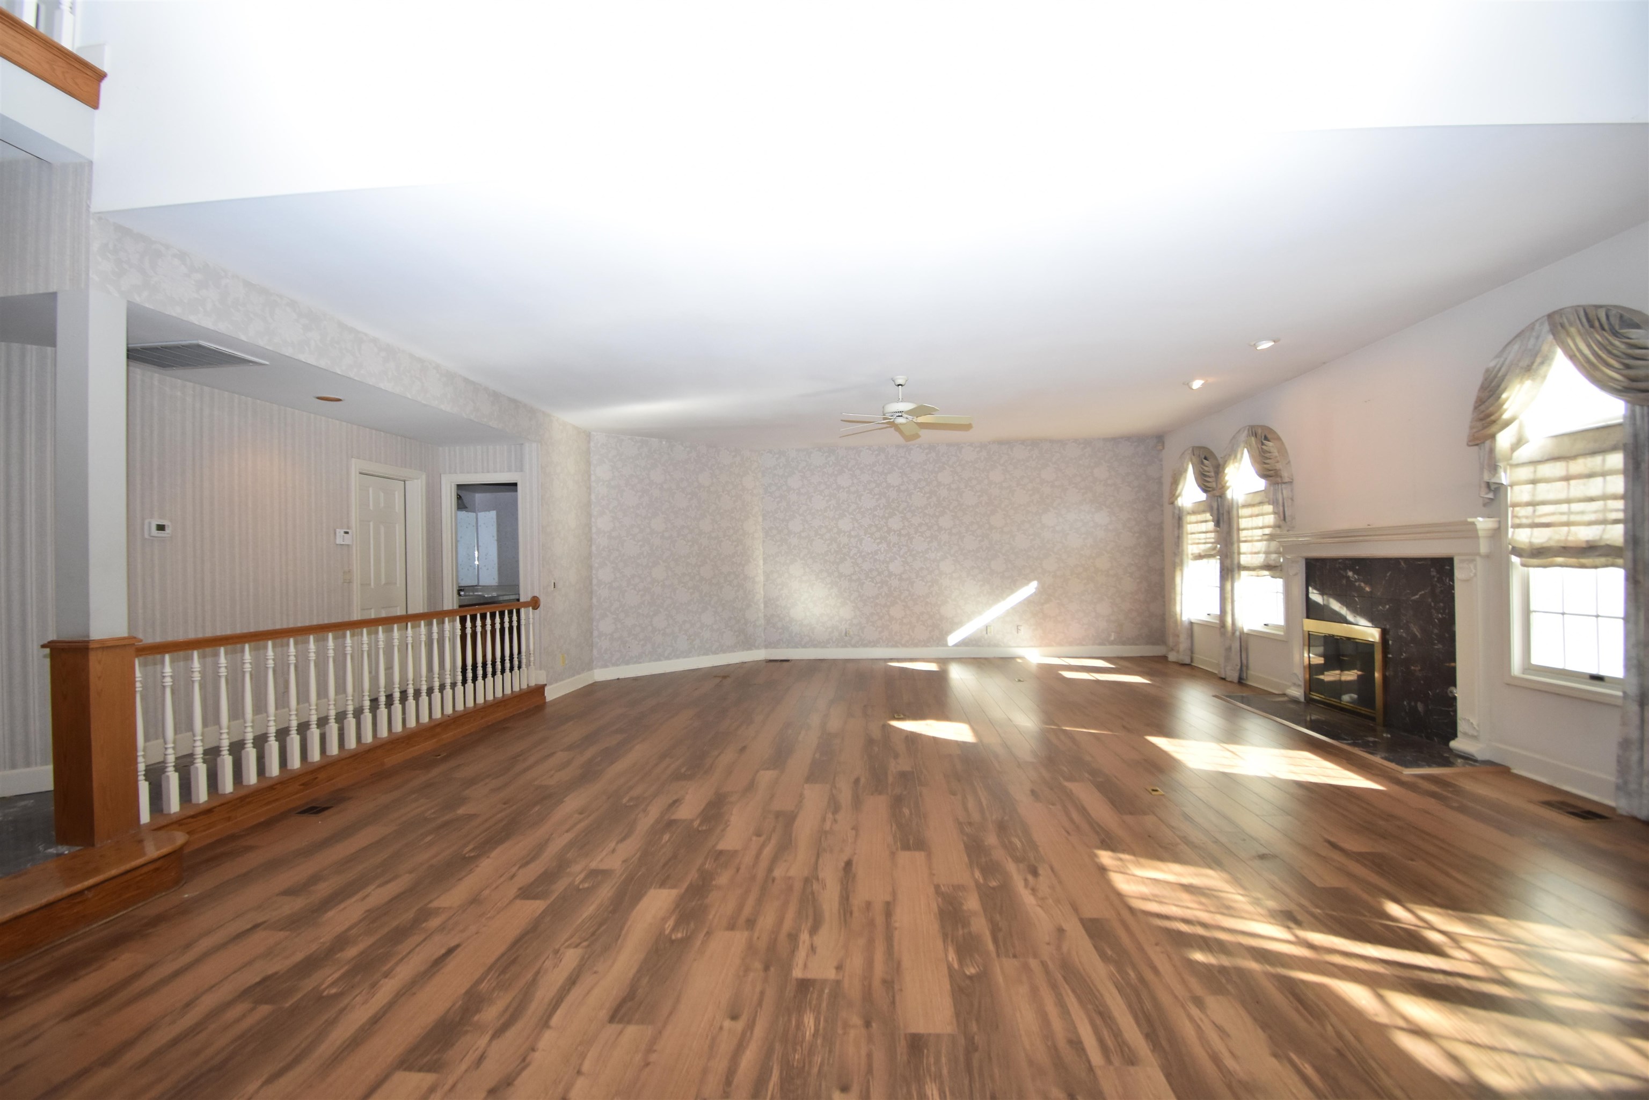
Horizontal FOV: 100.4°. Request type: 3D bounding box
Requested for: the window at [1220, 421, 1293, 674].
[{"bbox_3d":[4.370,0.079,7.020,0.200,2.640,1.440,-1,-1,5],"label":"window"}]

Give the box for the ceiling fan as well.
[{"bbox_3d":[0.668,-1.313,5.992,1.214,0.410,1.214,-1,-1,5],"label":"ceiling fan"}]

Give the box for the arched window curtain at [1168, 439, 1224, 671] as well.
[{"bbox_3d":[4.533,0.113,8.425,0.190,2.670,1.110,-1,-1,5],"label":"arched window curtain"}]

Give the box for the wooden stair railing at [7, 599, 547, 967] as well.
[{"bbox_3d":[-3.005,0.994,4.698,0.620,1.060,4.450,-1,-1,5],"label":"wooden stair railing"}]

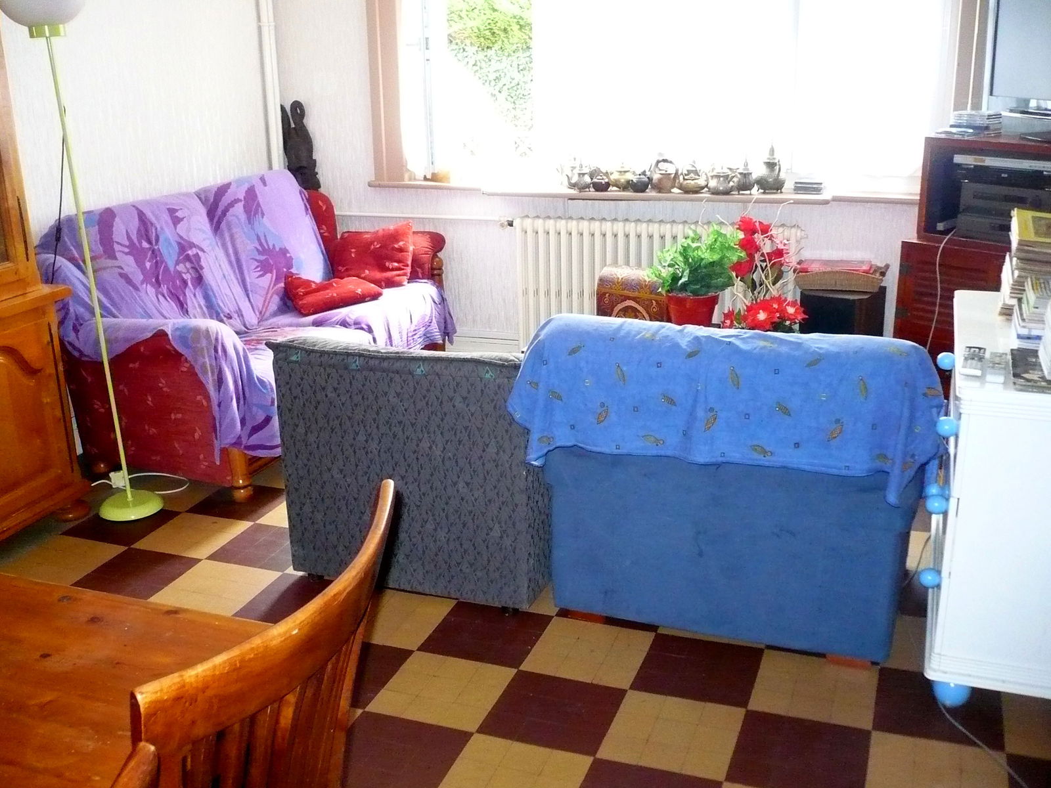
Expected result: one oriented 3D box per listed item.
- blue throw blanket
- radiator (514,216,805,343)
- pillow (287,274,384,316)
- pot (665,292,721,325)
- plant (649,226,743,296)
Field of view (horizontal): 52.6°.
[{"bbox_3d":[0.551,0.002,2.936,1.110,0.460,0.460,5,18,19],"label":"blue throw blanket"},{"bbox_3d":[0.636,-0.487,5.157,1.375,0.715,0.170,5,18,19],"label":"radiator"},{"bbox_3d":[-0.911,-0.478,4.971,0.360,0.160,0.430,9,20,30],"label":"pillow"},{"bbox_3d":[0.727,-0.353,4.616,0.225,0.175,0.225,-1,17,0],"label":"pot"},{"bbox_3d":[0.723,-0.568,4.550,0.400,0.275,0.360,5,18,19],"label":"plant"}]

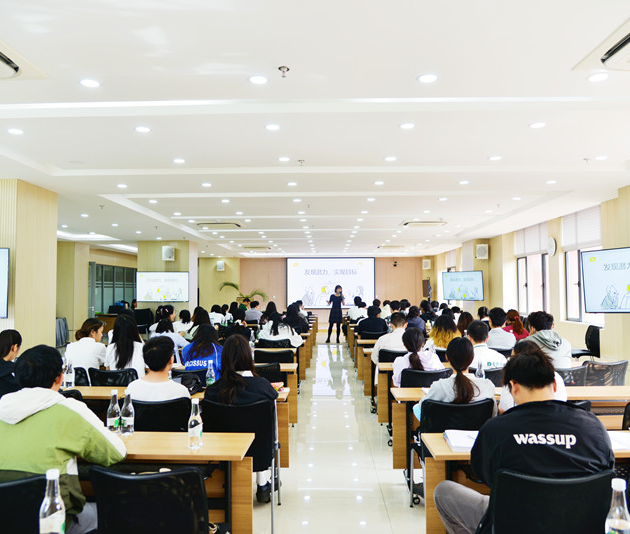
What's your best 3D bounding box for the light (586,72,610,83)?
[{"bbox_3d":[1.820,-1.220,3.425,0.140,0.030,0.140,0,-2,1],"label":"light"}]

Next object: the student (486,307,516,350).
[{"bbox_3d":[2.305,1.184,6.752,0.490,1.320,0.780,0,-3,1],"label":"student"}]

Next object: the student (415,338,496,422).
[{"bbox_3d":[0.919,1.062,3.608,0.500,1.220,0.740,0,-2,1],"label":"student"}]

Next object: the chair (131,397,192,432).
[{"bbox_3d":[-0.988,1.274,3.572,0.480,0.860,0.550,0,-3,1],"label":"chair"}]

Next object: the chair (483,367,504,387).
[{"bbox_3d":[1.596,1.340,5.080,0.480,0.860,0.550,0,-3,1],"label":"chair"}]

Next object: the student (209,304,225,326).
[{"bbox_3d":[-2.185,1.446,11.802,0.450,1.240,0.720,0,-3,1],"label":"student"}]

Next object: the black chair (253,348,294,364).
[{"bbox_3d":[-0.455,1.402,6.477,0.480,0.860,0.550,0,-3,1],"label":"black chair"}]

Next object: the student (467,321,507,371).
[{"bbox_3d":[1.501,1.096,4.843,0.480,1.235,0.820,0,-3,1],"label":"student"}]

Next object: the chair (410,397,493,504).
[{"bbox_3d":[0.883,1.241,3.460,0.480,0.850,0.550,0,-2,1],"label":"chair"}]

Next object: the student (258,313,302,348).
[{"bbox_3d":[-0.476,1.248,7.673,0.580,1.210,0.720,0,-2,1],"label":"student"}]

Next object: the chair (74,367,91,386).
[{"bbox_3d":[-2.313,1.344,5.171,0.480,0.860,0.550,0,-3,1],"label":"chair"}]

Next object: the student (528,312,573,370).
[{"bbox_3d":[2.030,1.058,4.911,0.530,1.313,0.850,0,-3,-7],"label":"student"}]

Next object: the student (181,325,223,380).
[{"bbox_3d":[-0.976,1.122,4.877,0.430,1.205,0.800,0,-3,5],"label":"student"}]

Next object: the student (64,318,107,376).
[{"bbox_3d":[-1.982,1.099,4.896,0.450,1.262,0.780,-1,-3,16],"label":"student"}]

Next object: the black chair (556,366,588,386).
[{"bbox_3d":[2.145,1.294,4.819,0.480,0.850,0.540,0,-2,1],"label":"black chair"}]

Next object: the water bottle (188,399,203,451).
[{"bbox_3d":[-0.579,0.760,2.591,0.067,0.232,0.067,0,-2,1],"label":"water bottle"}]

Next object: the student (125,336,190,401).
[{"bbox_3d":[-1.016,1.071,3.607,0.480,1.220,0.740,0,-2,1],"label":"student"}]

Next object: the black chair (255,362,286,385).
[{"bbox_3d":[-0.512,1.294,5.000,0.470,0.870,0.570,0,-3,1],"label":"black chair"}]

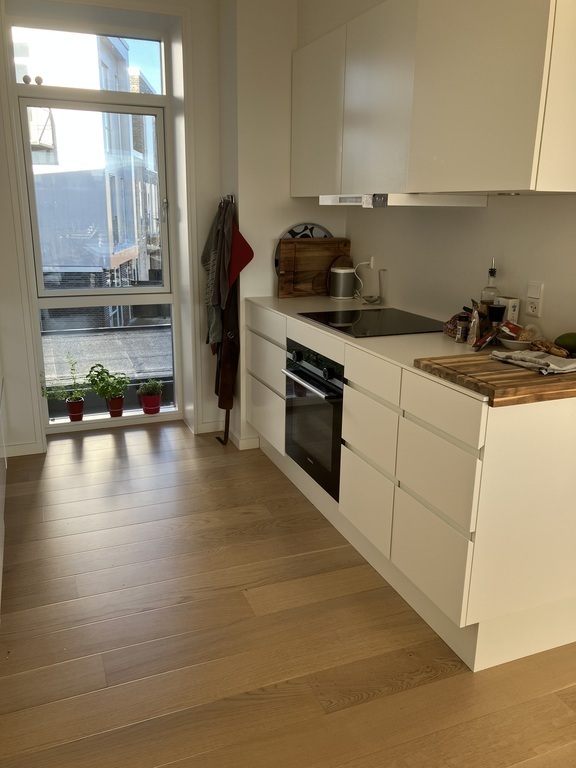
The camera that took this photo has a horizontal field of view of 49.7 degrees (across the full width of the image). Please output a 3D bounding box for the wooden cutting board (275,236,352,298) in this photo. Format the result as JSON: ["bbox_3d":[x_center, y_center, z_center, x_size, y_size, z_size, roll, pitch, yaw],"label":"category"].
[{"bbox_3d":[0.152,-0.662,3.537,0.430,0.325,0.030,-6,13,-22],"label":"wooden cutting board"}]

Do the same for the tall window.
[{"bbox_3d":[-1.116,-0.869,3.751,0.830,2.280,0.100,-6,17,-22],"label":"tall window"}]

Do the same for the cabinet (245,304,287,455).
[{"bbox_3d":[0.142,-0.076,3.389,0.570,0.705,0.590,-6,17,-22],"label":"cabinet"}]

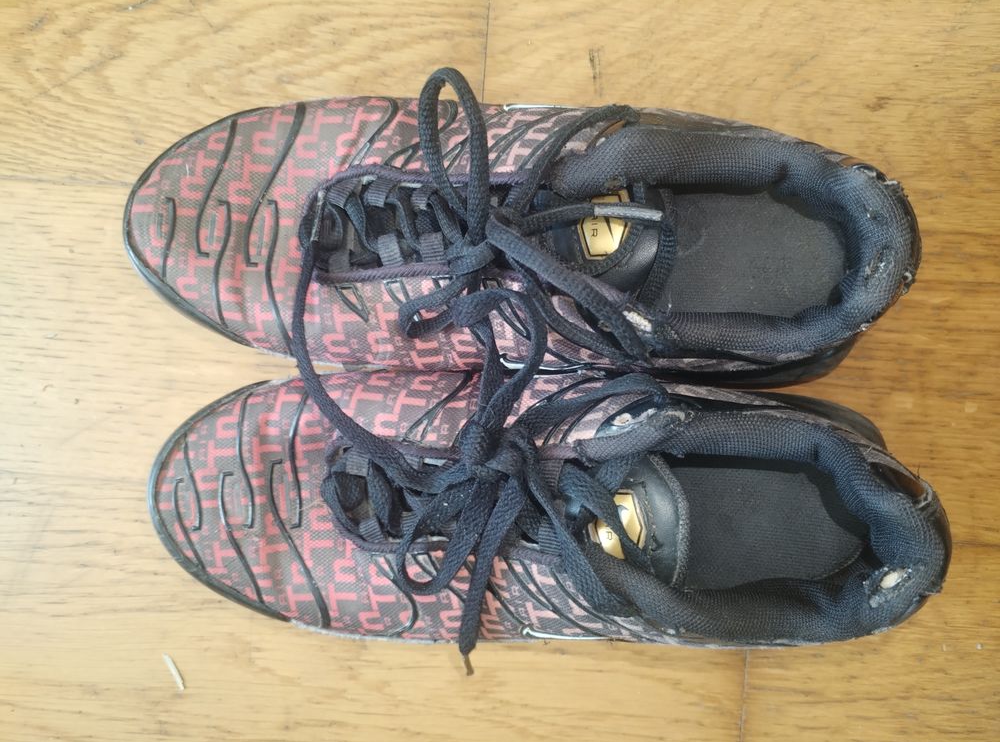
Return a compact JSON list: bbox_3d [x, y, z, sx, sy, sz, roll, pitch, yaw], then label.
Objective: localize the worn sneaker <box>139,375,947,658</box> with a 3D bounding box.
[{"bbox_3d":[0.010,0.053,0.265,0.293,0.114,0.108,1,90,0],"label":"worn sneaker"}]

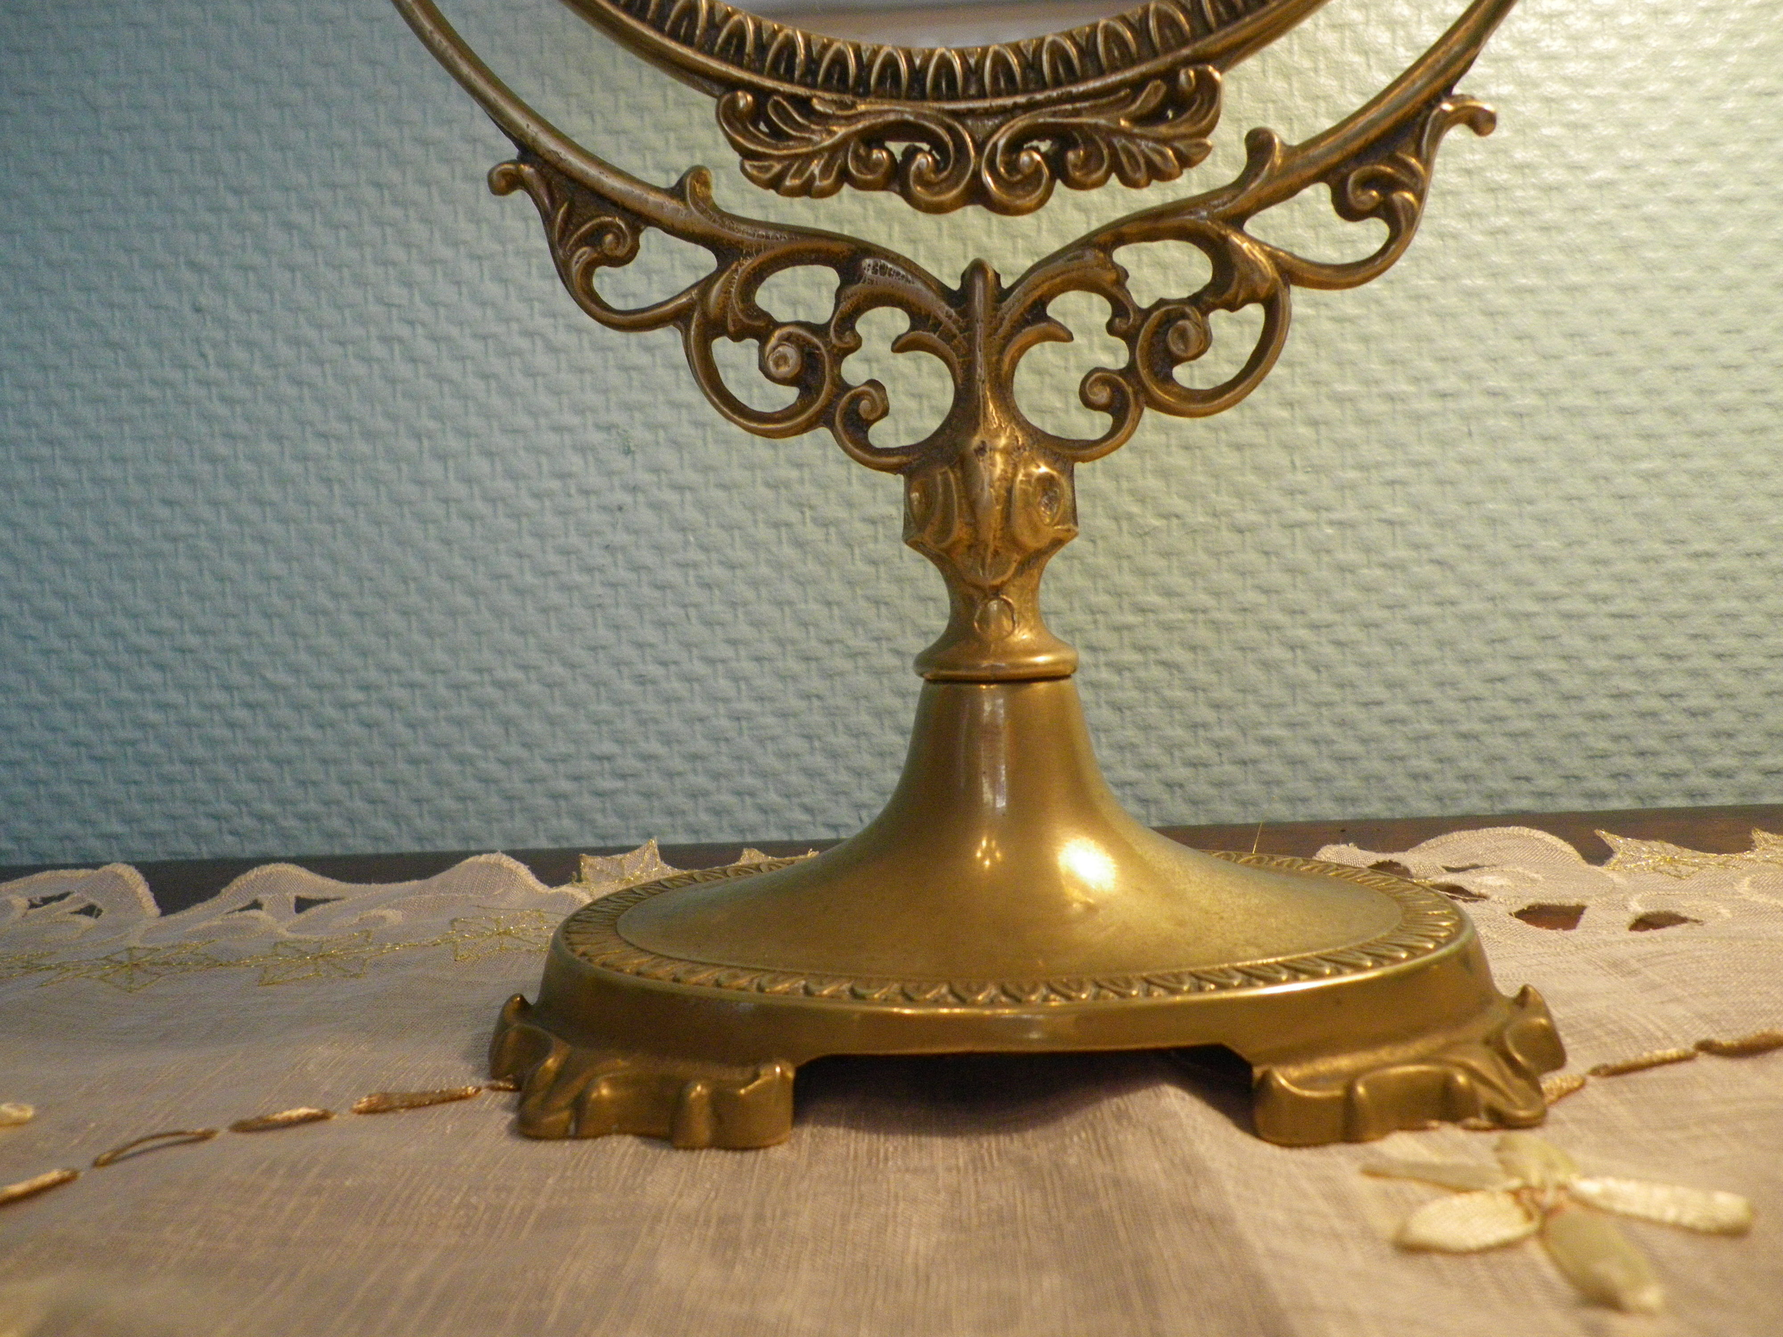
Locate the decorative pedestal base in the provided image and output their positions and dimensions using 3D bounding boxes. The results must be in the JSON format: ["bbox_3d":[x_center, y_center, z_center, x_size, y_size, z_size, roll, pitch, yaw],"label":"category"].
[{"bbox_3d":[0.019,0.029,0.243,0.164,0.056,0.103,-2,9,3],"label":"decorative pedestal base"}]

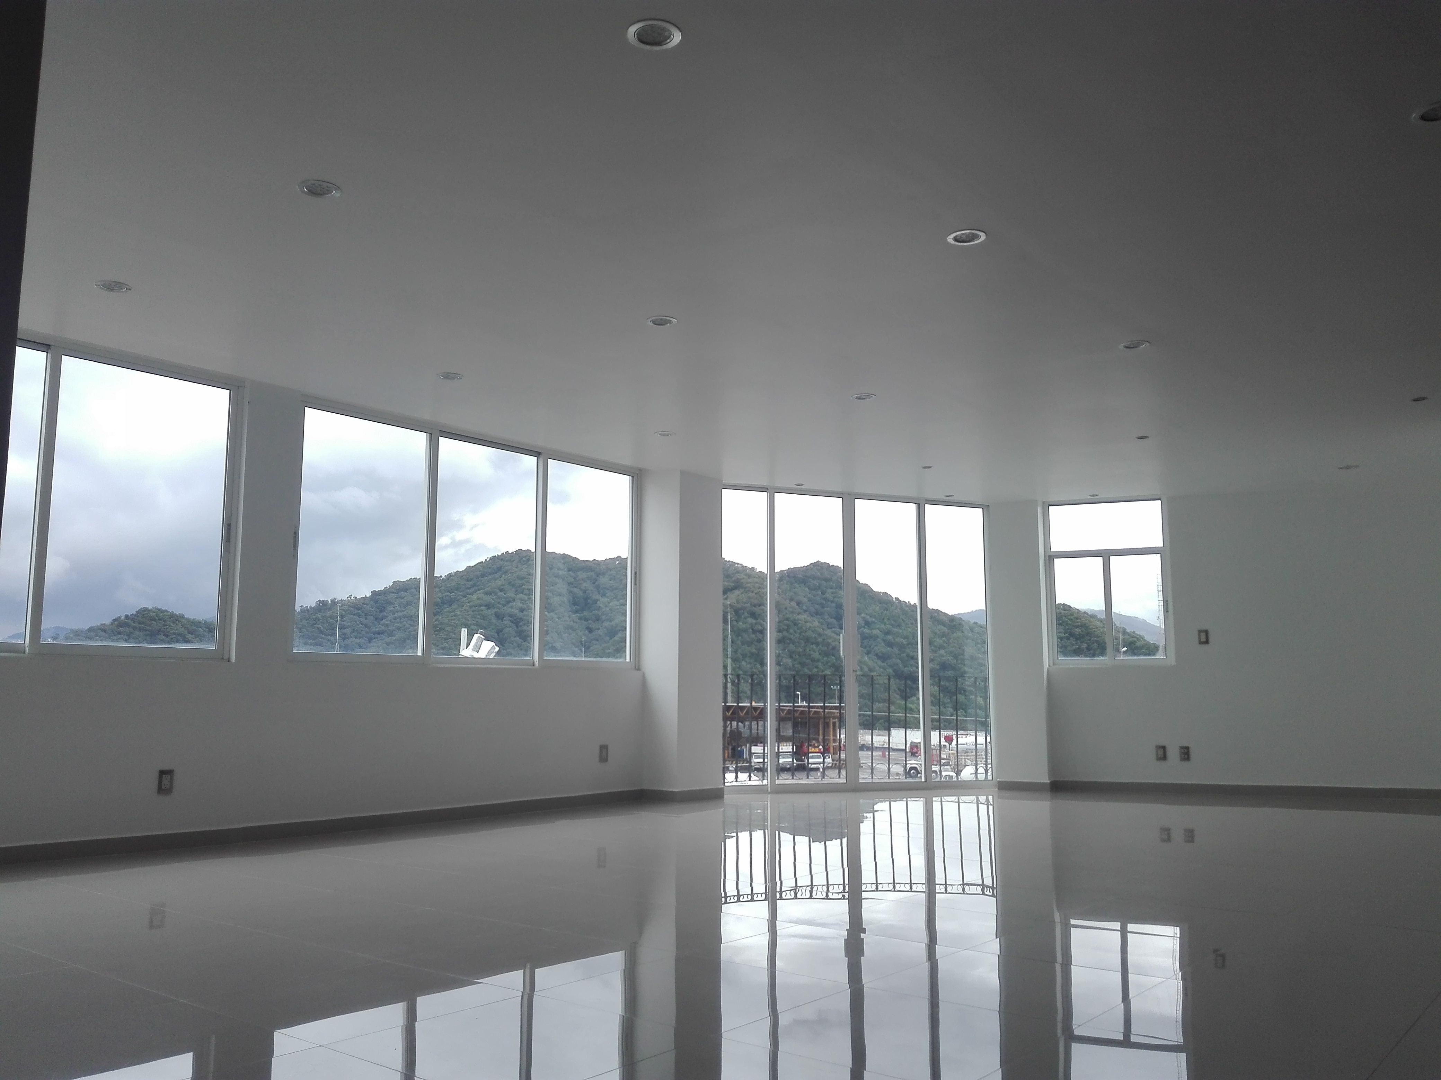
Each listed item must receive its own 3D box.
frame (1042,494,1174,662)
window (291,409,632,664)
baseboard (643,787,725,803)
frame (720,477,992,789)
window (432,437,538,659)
[{"bbox_3d":[3.245,0.357,9.398,0.982,1.390,0.080,-3,-8,19],"label":"frame"},{"bbox_3d":[-1.516,0.075,7.416,0.080,1.507,2.813,-7,-10,39],"label":"window"},{"bbox_3d":[-0.262,1.893,8.313,0.623,0.080,0.221,1,-8,-9],"label":"baseboard"},{"bbox_3d":[1.158,0.836,9.416,2.607,2.441,0.080,3,-9,-21],"label":"frame"},{"bbox_3d":[-1.533,0.080,7.382,0.050,1.408,0.829,-7,-10,39],"label":"window"}]

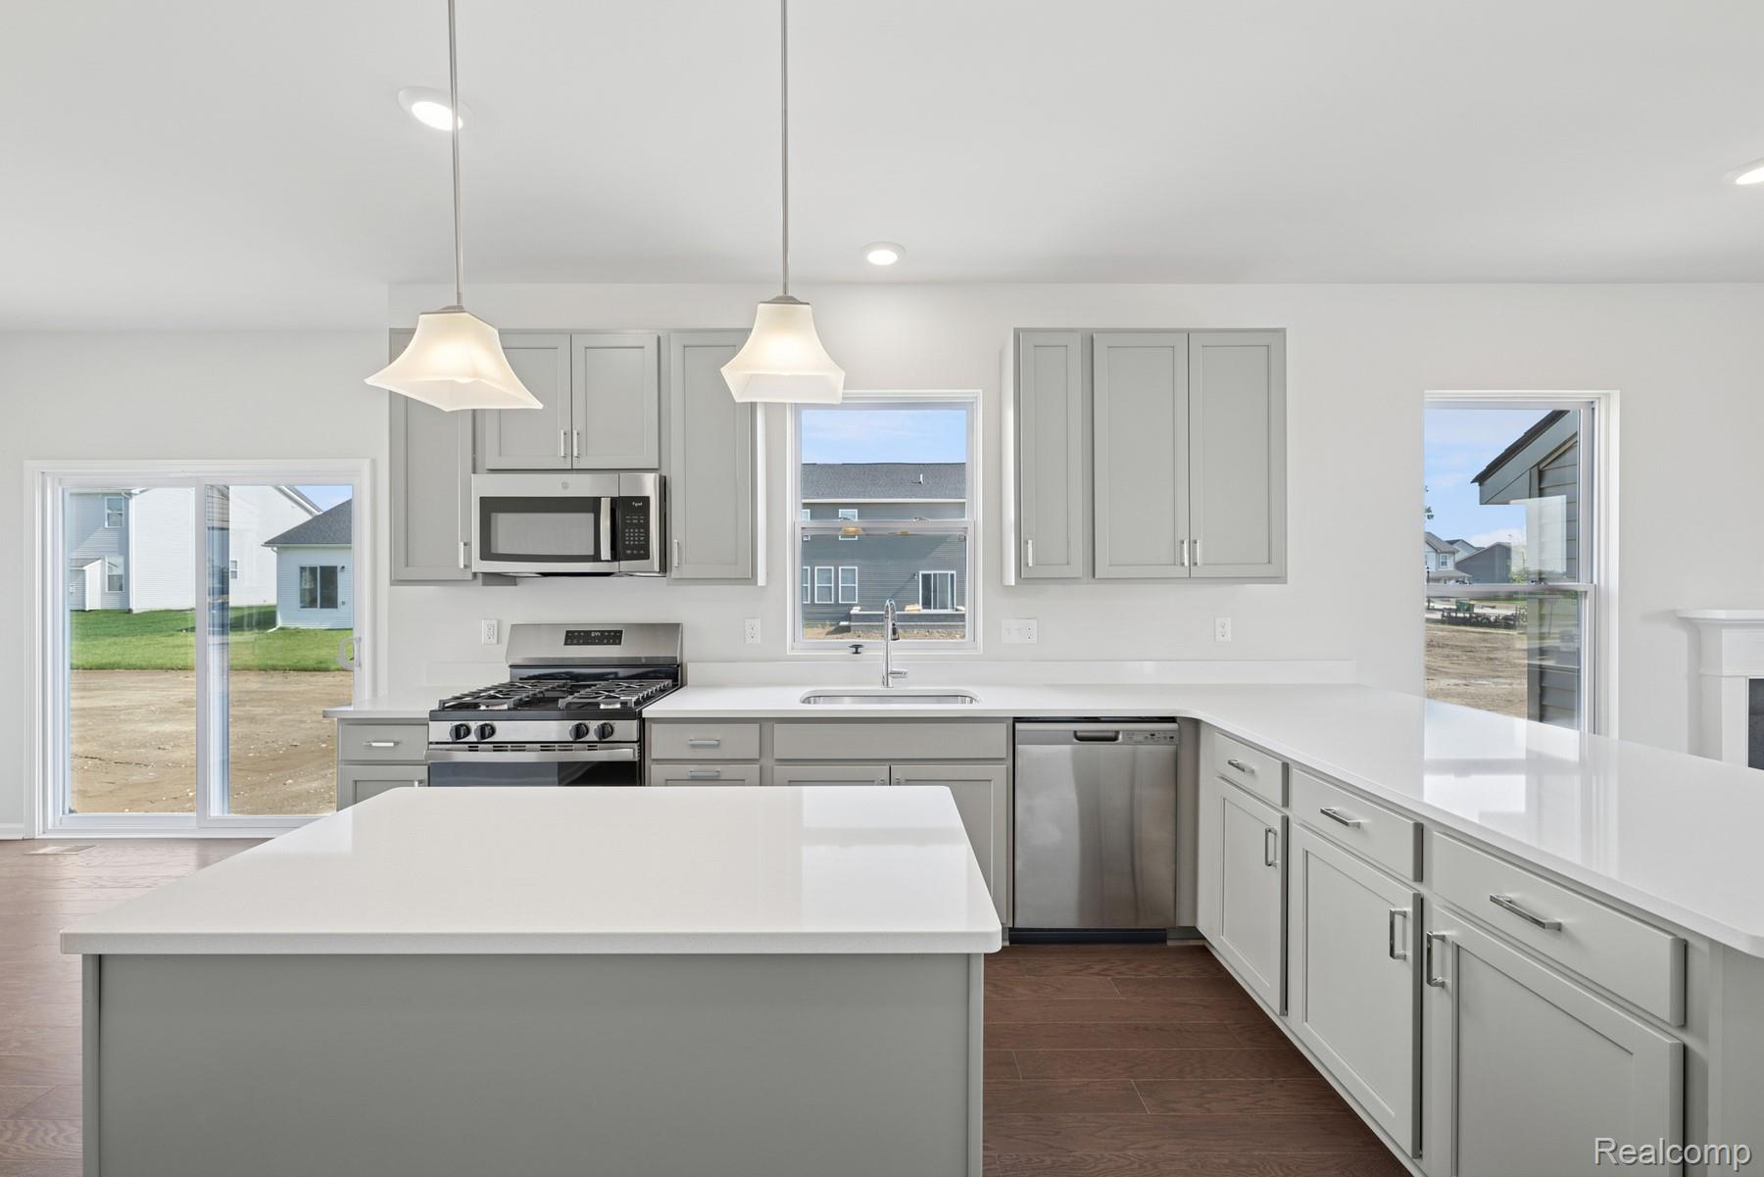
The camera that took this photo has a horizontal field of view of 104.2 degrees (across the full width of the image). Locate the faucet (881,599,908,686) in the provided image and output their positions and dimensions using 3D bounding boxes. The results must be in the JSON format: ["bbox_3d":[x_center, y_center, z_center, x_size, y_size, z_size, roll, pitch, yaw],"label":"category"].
[{"bbox_3d":[0.055,0.246,2.970,0.115,0.395,0.235,0,0,0],"label":"faucet"}]

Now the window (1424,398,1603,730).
[{"bbox_3d":[2.953,0.005,3.205,0.890,1.800,0.100,0,0,0],"label":"window"}]

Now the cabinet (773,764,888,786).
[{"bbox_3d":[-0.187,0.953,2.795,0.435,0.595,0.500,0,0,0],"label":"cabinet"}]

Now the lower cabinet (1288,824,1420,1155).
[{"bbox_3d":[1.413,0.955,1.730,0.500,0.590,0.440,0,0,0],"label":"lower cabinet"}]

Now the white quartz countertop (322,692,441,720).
[{"bbox_3d":[-1.847,0.460,2.840,0.425,0.032,0.635,0,0,0],"label":"white quartz countertop"}]

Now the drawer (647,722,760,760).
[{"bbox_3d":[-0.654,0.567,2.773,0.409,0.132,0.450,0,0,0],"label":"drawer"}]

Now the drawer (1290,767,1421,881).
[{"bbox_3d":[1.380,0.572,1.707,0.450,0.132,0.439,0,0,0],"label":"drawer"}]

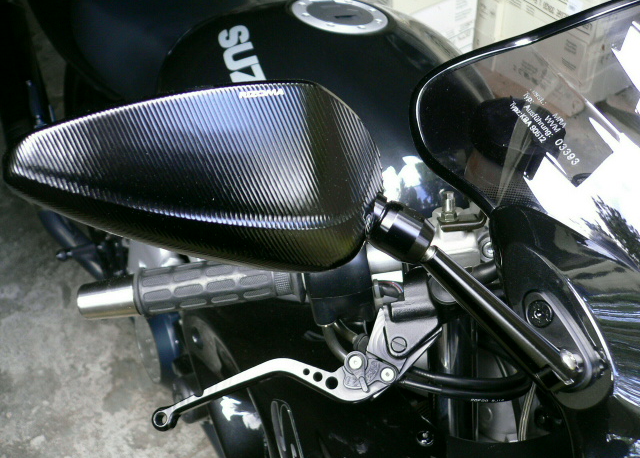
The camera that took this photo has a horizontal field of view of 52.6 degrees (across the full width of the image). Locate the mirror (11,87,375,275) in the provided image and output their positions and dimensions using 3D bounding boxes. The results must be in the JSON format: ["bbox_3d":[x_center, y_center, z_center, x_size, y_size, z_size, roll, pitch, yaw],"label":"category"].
[{"bbox_3d":[-0.068,-0.029,0.360,0.200,0.095,0.050,4,29,-4],"label":"mirror"}]

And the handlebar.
[{"bbox_3d":[-0.104,0.047,0.505,0.185,0.037,0.037,-5,38,9],"label":"handlebar"}]

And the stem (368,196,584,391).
[{"bbox_3d":[0.102,0.045,0.405,0.181,0.034,0.034,38,19,-13],"label":"stem"}]

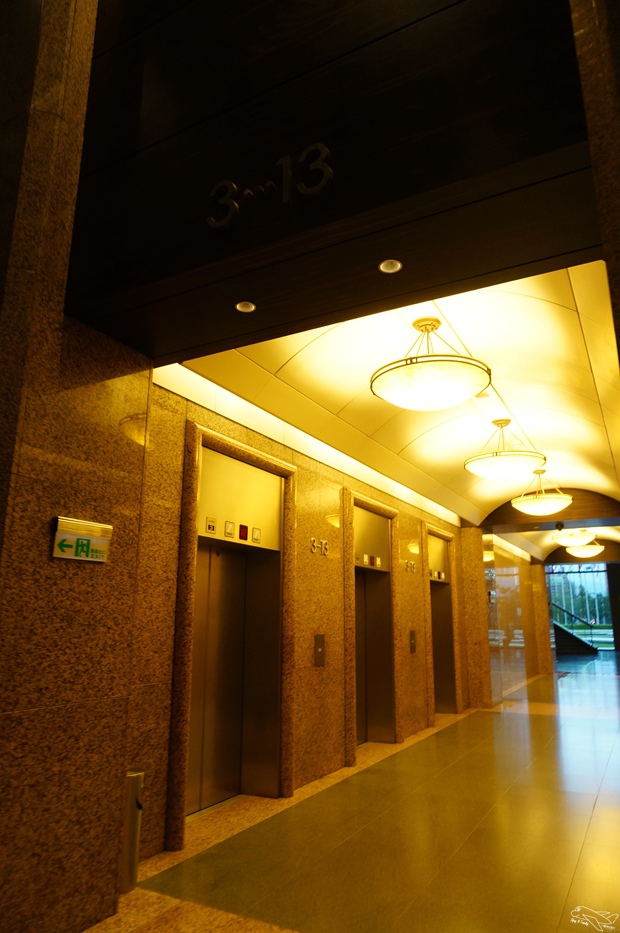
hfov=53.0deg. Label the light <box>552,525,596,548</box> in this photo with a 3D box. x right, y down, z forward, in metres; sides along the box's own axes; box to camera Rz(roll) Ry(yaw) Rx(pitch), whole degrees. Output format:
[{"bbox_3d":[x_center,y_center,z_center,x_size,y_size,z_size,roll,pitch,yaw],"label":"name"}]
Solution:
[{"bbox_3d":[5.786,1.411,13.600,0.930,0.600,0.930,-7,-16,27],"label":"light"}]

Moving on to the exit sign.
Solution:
[{"bbox_3d":[-1.196,0.389,3.256,0.050,0.205,0.360,-7,-16,27],"label":"exit sign"}]

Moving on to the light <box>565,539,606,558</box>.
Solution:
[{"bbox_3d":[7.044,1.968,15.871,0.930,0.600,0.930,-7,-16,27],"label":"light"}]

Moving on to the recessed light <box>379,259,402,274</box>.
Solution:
[{"bbox_3d":[0.377,-0.949,2.905,0.120,0.050,0.120,0,-14,0],"label":"recessed light"}]

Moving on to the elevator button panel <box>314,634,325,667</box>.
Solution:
[{"bbox_3d":[0.097,1.850,6.234,0.020,0.305,0.205,-7,-16,27],"label":"elevator button panel"}]

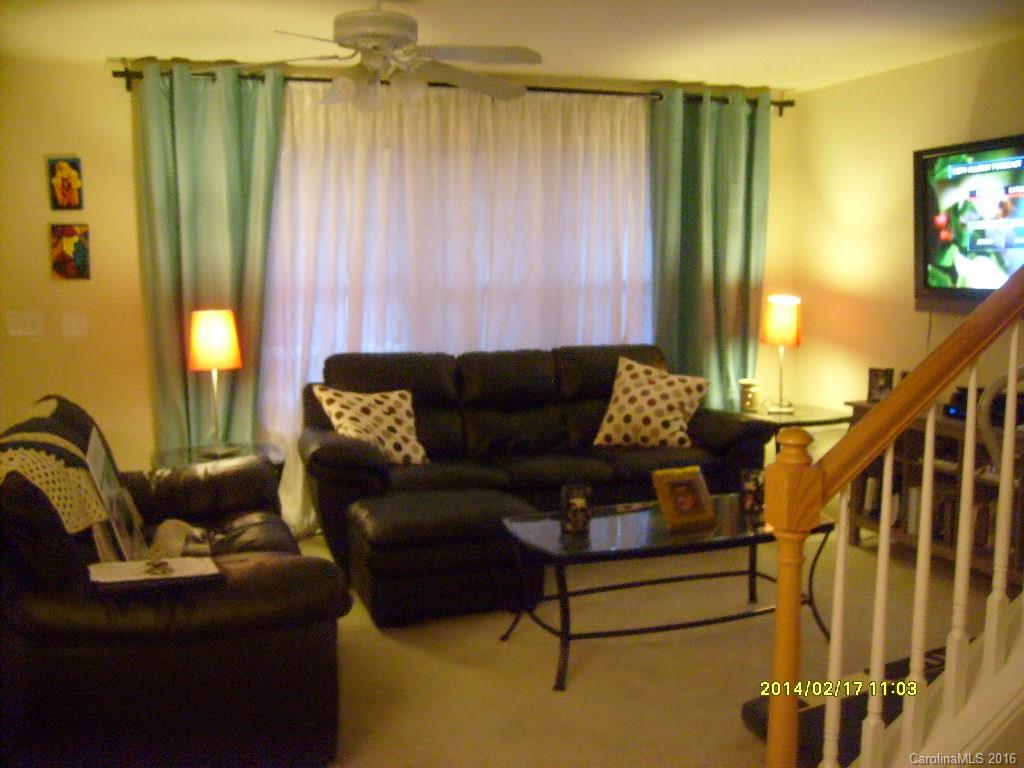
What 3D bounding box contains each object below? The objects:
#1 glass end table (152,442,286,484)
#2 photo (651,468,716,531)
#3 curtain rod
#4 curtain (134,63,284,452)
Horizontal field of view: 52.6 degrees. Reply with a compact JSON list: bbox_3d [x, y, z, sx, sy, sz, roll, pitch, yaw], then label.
[{"bbox_3d":[-1.337,0.613,4.729,0.610,0.600,0.610,-2,8,-16],"label":"glass end table"},{"bbox_3d":[0.667,0.441,4.065,0.220,0.220,0.035,-5,-18,-32],"label":"photo"},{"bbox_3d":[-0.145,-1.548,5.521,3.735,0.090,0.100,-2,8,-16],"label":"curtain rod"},{"bbox_3d":[-1.481,-0.363,5.253,0.700,2.380,0.140,-2,8,-16],"label":"curtain"}]

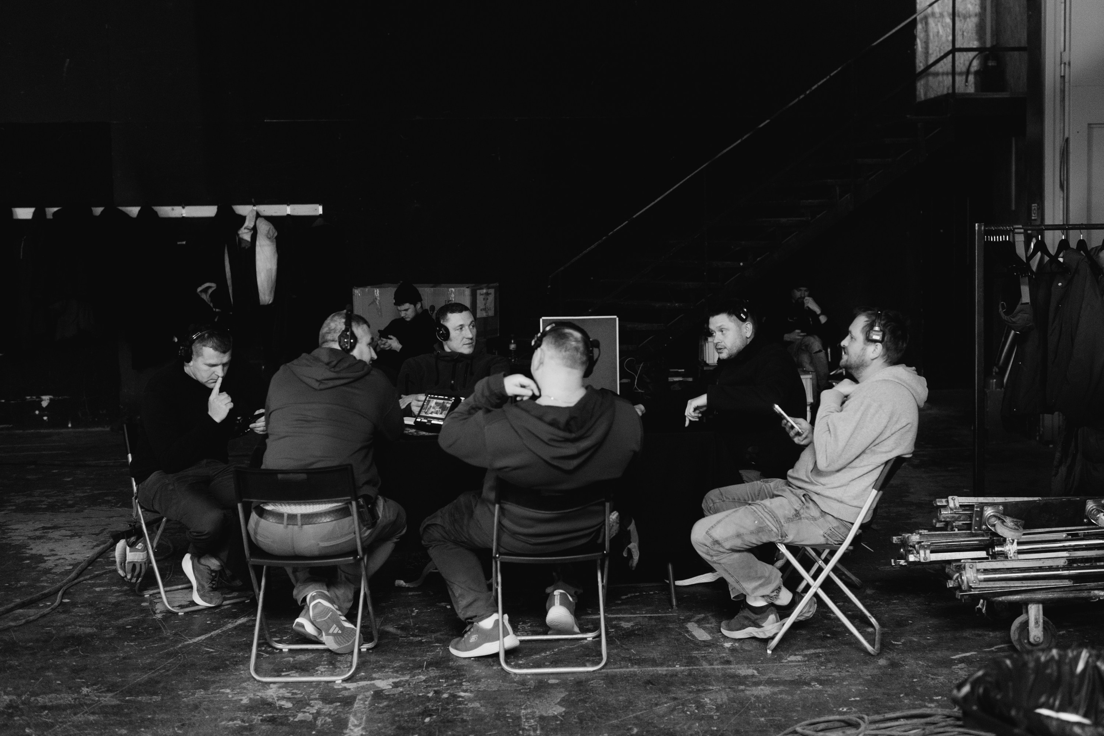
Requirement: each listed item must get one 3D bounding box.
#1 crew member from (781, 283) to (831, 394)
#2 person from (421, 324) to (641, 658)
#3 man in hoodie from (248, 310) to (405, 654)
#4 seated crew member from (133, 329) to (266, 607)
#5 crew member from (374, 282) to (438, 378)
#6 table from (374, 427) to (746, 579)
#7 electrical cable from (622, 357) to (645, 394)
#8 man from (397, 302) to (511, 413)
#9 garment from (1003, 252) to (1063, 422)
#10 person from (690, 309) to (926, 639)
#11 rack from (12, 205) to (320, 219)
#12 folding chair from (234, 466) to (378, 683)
[{"bbox_3d":[2.495,-0.220,12.044,0.630,1.270,0.850,-2,5,-11],"label":"crew member"},{"bbox_3d":[-0.094,0.447,4.694,0.800,1.250,0.880,-1,5,-2],"label":"person"},{"bbox_3d":[-0.843,0.431,4.732,0.580,1.280,0.860,0,5,5],"label":"man in hoodie"},{"bbox_3d":[-1.503,0.434,5.394,0.820,1.180,0.640,4,7,44],"label":"seated crew member"},{"bbox_3d":[-1.045,0.090,8.509,0.850,1.330,0.600,-5,7,-44],"label":"crew member"},{"bbox_3d":[-0.157,0.646,5.746,1.760,0.745,0.800,-1,3,-4],"label":"table"},{"bbox_3d":[0.452,0.042,6.825,0.125,0.200,0.100,-1,5,0],"label":"electrical cable"},{"bbox_3d":[-0.473,0.344,6.011,0.580,1.310,0.750,-1,3,-6],"label":"man"},{"bbox_3d":[2.146,-0.124,5.454,0.170,0.750,0.420,-1,3,-12],"label":"garment"},{"bbox_3d":[0.979,0.410,4.760,0.860,1.290,0.560,0,4,12],"label":"person"},{"bbox_3d":[-3.847,-1.555,12.226,3.130,0.120,0.080,-1,3,0],"label":"rack"},{"bbox_3d":[-0.884,0.714,4.471,0.420,0.775,0.460,-1,3,-1],"label":"folding chair"}]

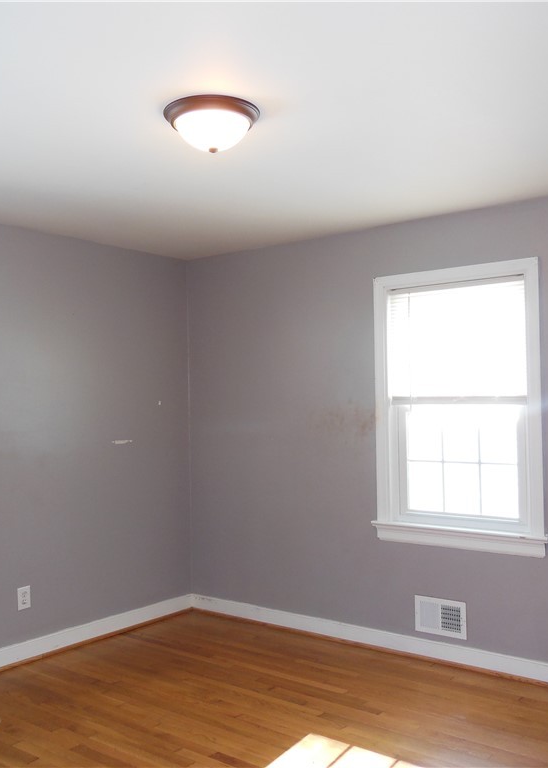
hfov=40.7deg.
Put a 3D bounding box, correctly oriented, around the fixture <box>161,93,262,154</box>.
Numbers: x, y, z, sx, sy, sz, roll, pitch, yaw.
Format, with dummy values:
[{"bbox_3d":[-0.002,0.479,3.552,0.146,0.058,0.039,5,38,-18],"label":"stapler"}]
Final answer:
[{"bbox_3d":[-0.217,-0.884,2.612,0.340,0.138,0.340,-1,-2,0],"label":"fixture"}]

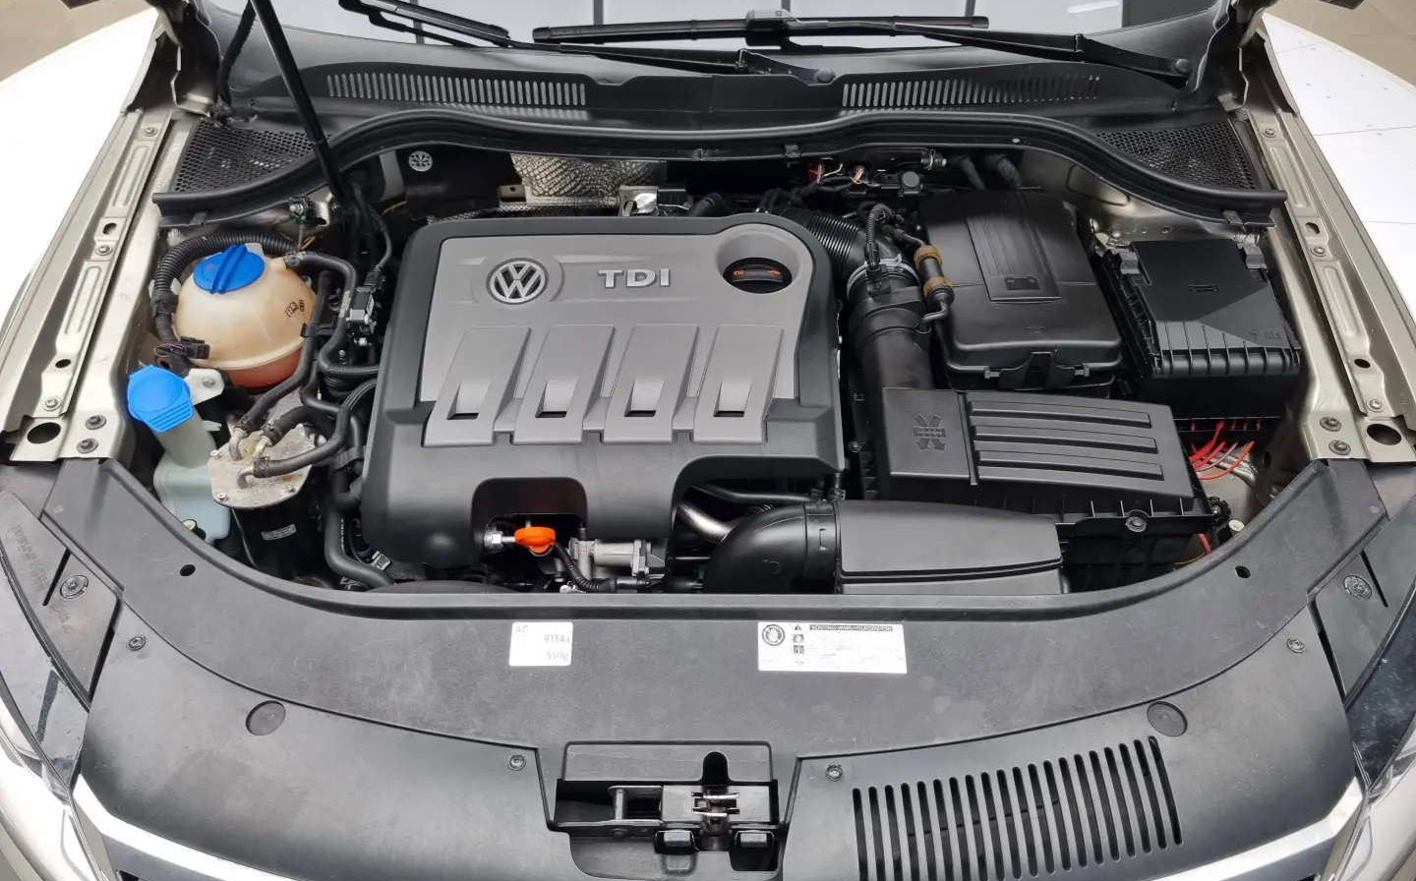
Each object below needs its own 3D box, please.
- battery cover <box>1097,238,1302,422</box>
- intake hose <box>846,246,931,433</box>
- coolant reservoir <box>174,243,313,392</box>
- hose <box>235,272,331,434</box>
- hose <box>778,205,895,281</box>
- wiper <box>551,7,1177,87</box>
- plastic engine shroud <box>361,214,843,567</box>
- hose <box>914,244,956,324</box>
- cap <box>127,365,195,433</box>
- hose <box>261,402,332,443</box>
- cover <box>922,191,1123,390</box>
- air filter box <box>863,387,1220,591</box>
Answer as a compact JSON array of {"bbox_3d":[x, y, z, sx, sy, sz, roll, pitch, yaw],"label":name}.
[{"bbox_3d":[0.562,-0.131,1.240,0.178,0.115,0.200,3,53,2],"label":"battery cover"},{"bbox_3d":[0.195,-0.115,1.170,0.075,0.085,0.200,-2,56,-1],"label":"intake hose"},{"bbox_3d":[-0.521,-0.140,1.195,0.146,0.150,0.146,0,53,0],"label":"coolant reservoir"},{"bbox_3d":[-0.472,-0.100,1.190,0.065,0.050,0.175,3,58,2],"label":"hose"},{"bbox_3d":[0.149,-0.233,1.260,0.125,0.070,0.070,34,60,23],"label":"hose"},{"bbox_3d":[0.199,-0.517,1.400,0.850,0.060,0.085,0,63,0],"label":"wiper"},{"bbox_3d":[-0.097,-0.062,1.140,0.465,0.145,0.365,0,53,0],"label":"plastic engine shroud"},{"bbox_3d":[0.251,-0.173,1.180,0.040,0.042,0.085,-5,68,-2],"label":"hose"},{"bbox_3d":[-0.576,-0.045,1.120,0.065,0.040,0.065,-16,53,-12],"label":"cap"},{"bbox_3d":[-0.437,-0.019,1.130,0.075,0.030,0.035,-11,49,-10],"label":"hose"},{"bbox_3d":[0.358,-0.179,1.255,0.192,0.100,0.275,0,52,0],"label":"cover"},{"bbox_3d":[0.336,0.051,1.135,0.330,0.160,0.170,3,53,2],"label":"air filter box"}]

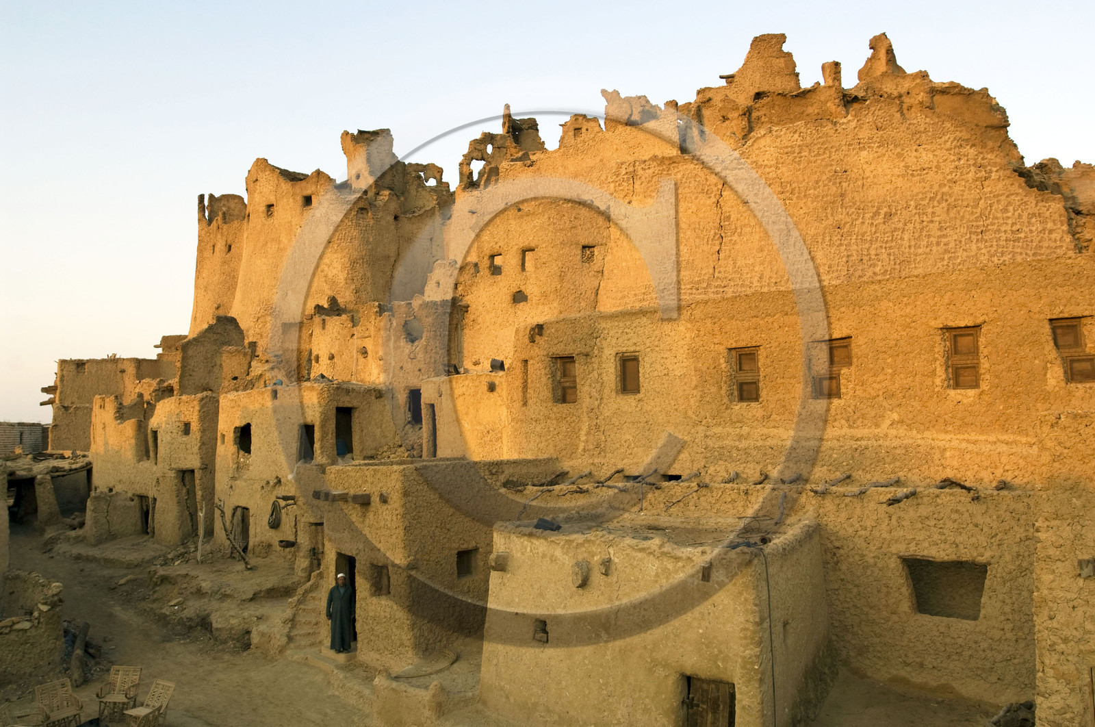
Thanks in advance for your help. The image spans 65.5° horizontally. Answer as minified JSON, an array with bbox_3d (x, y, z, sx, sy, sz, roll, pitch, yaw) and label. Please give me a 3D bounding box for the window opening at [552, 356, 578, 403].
[{"bbox_3d":[0.425,0.404,20.600,0.620,1.140,0.200,-3,-5,28],"label":"window opening"}]

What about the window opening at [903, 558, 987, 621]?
[{"bbox_3d":[7.249,4.115,15.500,1.330,1.050,0.300,-3,-5,30],"label":"window opening"}]

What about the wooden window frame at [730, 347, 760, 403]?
[{"bbox_3d":[4.261,0.239,18.300,0.600,1.180,0.200,-3,-5,30],"label":"wooden window frame"}]

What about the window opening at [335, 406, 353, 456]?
[{"bbox_3d":[-5.494,1.862,23.000,0.520,1.330,0.220,3,-6,-38],"label":"window opening"}]

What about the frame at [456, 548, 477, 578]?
[{"bbox_3d":[-1.787,4.406,18.800,0.200,0.580,0.520,-5,-6,44],"label":"frame"}]

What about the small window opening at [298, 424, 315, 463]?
[{"bbox_3d":[-6.314,2.102,22.300,0.300,1.030,0.580,4,-6,-41],"label":"small window opening"}]

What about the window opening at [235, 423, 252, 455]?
[{"bbox_3d":[-9.283,2.314,26.000,0.720,0.980,0.220,-5,-6,43],"label":"window opening"}]

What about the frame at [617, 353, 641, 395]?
[{"bbox_3d":[1.883,0.245,19.500,0.480,0.930,0.180,-3,-5,22],"label":"frame"}]

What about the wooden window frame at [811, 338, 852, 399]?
[{"bbox_3d":[6.540,0.127,19.600,0.780,1.360,0.180,-3,-6,37],"label":"wooden window frame"}]

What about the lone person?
[{"bbox_3d":[-4.643,5.576,19.100,0.580,1.740,0.400,0,-5,-5],"label":"lone person"}]

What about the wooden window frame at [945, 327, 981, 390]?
[{"bbox_3d":[7.959,-0.107,16.300,0.620,1.200,0.150,-4,-5,33],"label":"wooden window frame"}]

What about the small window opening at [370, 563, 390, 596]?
[{"bbox_3d":[-3.688,4.764,18.750,0.620,0.700,0.280,-4,-6,40],"label":"small window opening"}]

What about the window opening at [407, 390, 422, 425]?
[{"bbox_3d":[-4.130,1.389,26.500,0.520,1.080,0.300,-1,-5,14],"label":"window opening"}]

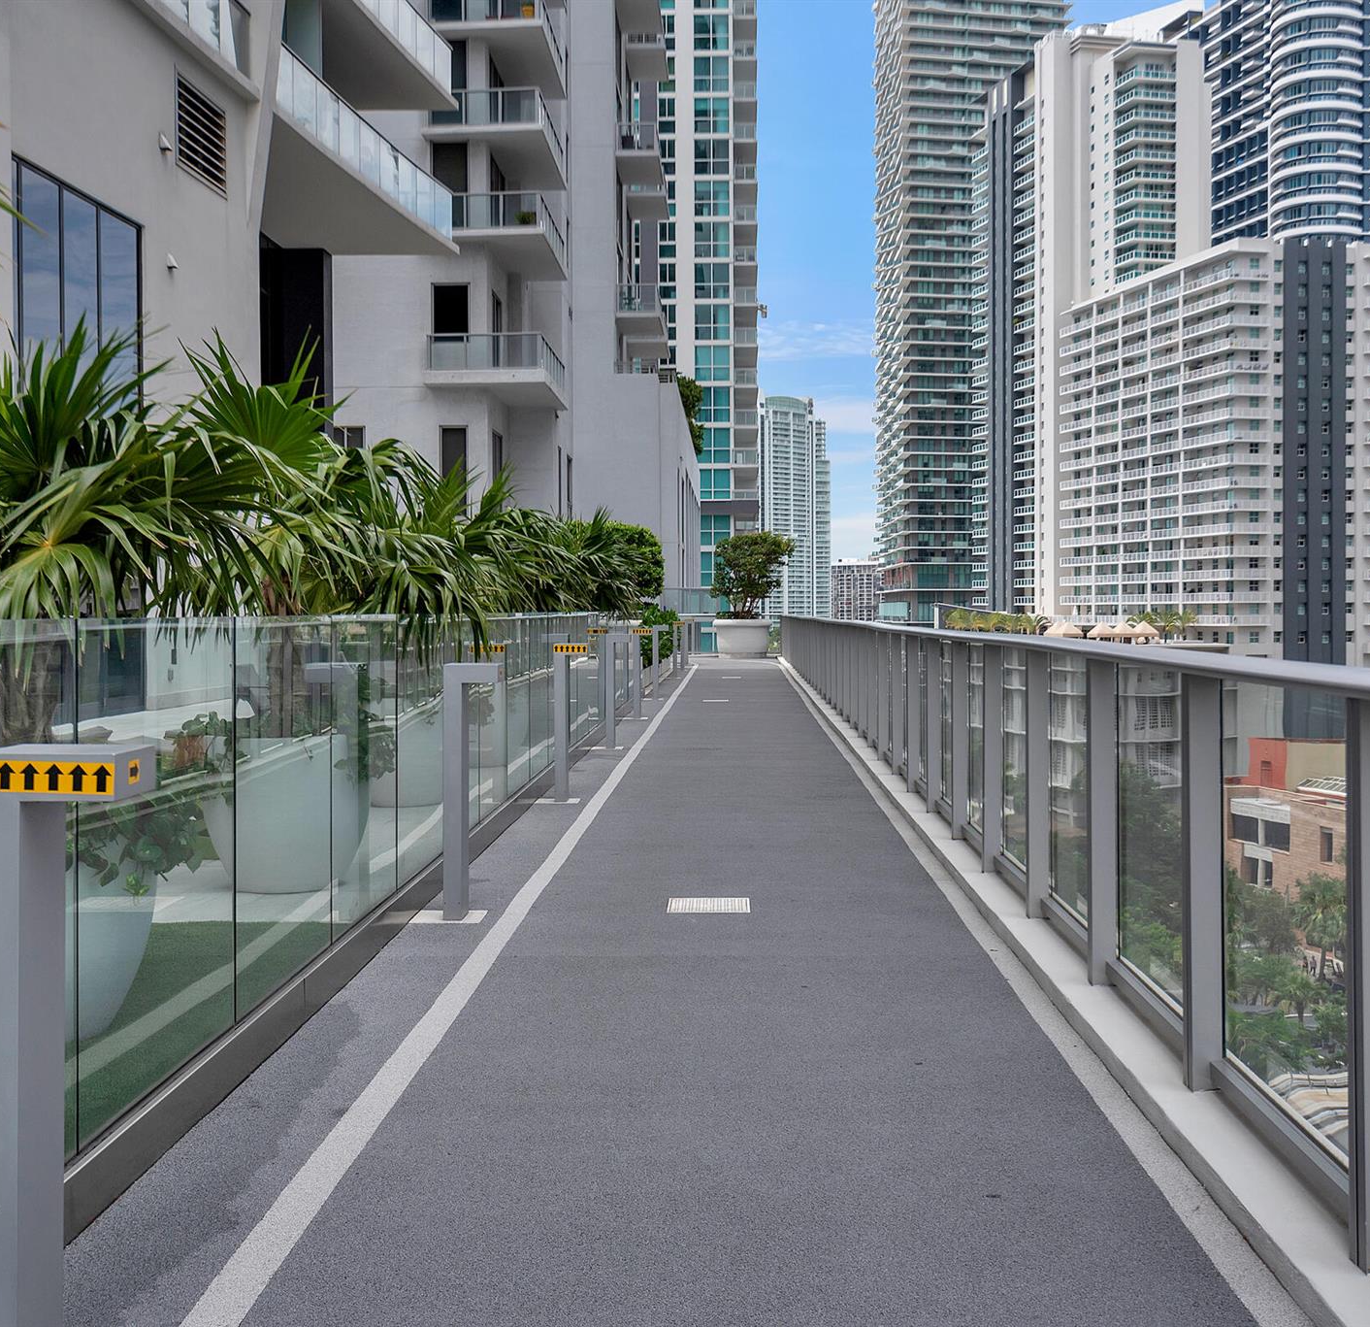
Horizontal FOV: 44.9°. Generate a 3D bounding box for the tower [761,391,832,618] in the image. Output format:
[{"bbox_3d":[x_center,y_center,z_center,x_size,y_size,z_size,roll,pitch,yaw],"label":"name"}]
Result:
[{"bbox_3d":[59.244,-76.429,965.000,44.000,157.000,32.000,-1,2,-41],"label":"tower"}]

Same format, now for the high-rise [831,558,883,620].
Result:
[{"bbox_3d":[124.285,-40.491,1200.000,44.000,68.000,26.000,0,1,3],"label":"high-rise"}]

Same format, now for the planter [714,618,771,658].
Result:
[{"bbox_3d":[1.457,-0.650,42.000,1.460,1.020,1.460,0,1,0],"label":"planter"}]

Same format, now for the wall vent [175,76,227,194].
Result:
[{"bbox_3d":[-6.657,-7.266,22.800,0.120,1.220,1.850,0,1,5],"label":"wall vent"}]

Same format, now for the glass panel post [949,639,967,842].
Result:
[{"bbox_3d":[1.398,0.400,8.450,0.080,1.000,0.075,0,1,2],"label":"glass panel post"}]

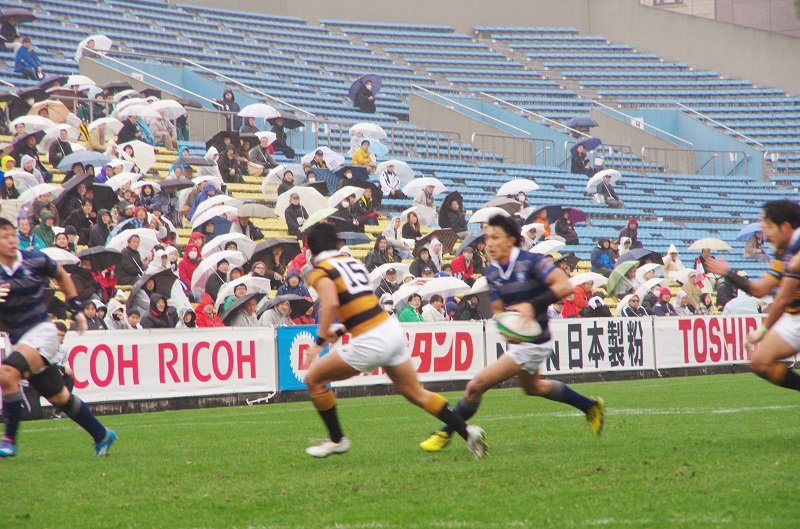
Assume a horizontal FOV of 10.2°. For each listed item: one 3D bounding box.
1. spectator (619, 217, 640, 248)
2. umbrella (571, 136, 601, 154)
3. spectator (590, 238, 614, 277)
[{"bbox_3d":[5.595,-0.504,106.868,0.520,1.220,0.780,0,-1,-45],"label":"spectator"},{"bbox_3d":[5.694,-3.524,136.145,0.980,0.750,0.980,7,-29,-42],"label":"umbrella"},{"bbox_3d":[4.598,0.084,100.334,0.780,1.250,0.560,-3,-1,41],"label":"spectator"}]

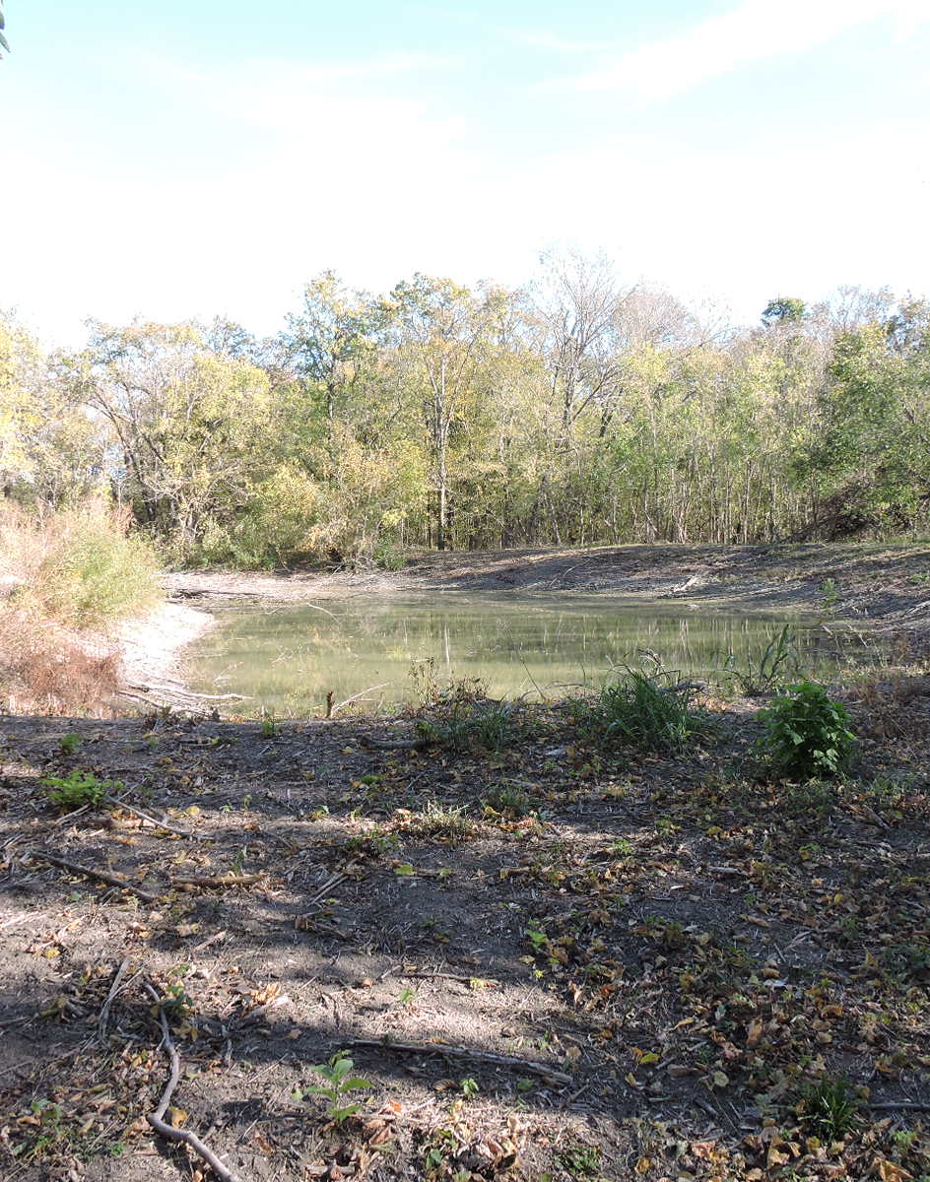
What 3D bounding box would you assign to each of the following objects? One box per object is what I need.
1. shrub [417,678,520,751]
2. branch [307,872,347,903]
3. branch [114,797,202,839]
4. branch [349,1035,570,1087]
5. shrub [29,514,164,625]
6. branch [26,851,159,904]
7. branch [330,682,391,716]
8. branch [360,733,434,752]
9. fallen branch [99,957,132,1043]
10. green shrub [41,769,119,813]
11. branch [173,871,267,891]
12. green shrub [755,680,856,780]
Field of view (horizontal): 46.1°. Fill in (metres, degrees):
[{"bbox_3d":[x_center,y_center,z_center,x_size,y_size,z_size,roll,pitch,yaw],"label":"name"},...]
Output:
[{"bbox_3d":[0.024,0.964,8.350,0.780,0.500,0.650,0,3,0],"label":"shrub"},{"bbox_3d":[-0.599,1.280,4.812,0.080,0.050,0.394,1,3,13],"label":"branch"},{"bbox_3d":[-1.721,1.242,6.075,0.090,0.070,1.026,-3,5,-42],"label":"branch"},{"bbox_3d":[-0.032,1.396,3.264,0.720,0.045,0.090,1,4,18],"label":"branch"},{"bbox_3d":[-6.557,-0.315,19.300,2.250,1.870,1.950,-1,3,-19],"label":"shrub"},{"bbox_3d":[-1.710,1.266,4.965,1.058,0.060,0.080,3,4,41],"label":"branch"},{"bbox_3d":[-0.876,0.907,9.200,0.520,0.290,0.150,0,3,-6],"label":"branch"},{"bbox_3d":[-0.498,1.091,7.966,0.575,0.090,0.100,0,3,0],"label":"branch"},{"bbox_3d":[-1.169,1.341,3.671,0.070,0.050,0.659,-1,3,-11],"label":"fallen branch"},{"bbox_3d":[-2.268,1.144,6.434,0.440,0.230,0.400,0,3,0],"label":"green shrub"},{"bbox_3d":[-1.111,1.308,4.968,0.411,0.050,0.070,0,3,-2],"label":"branch"},{"bbox_3d":[2.278,0.906,7.294,0.660,0.620,0.600,0,3,0],"label":"green shrub"}]

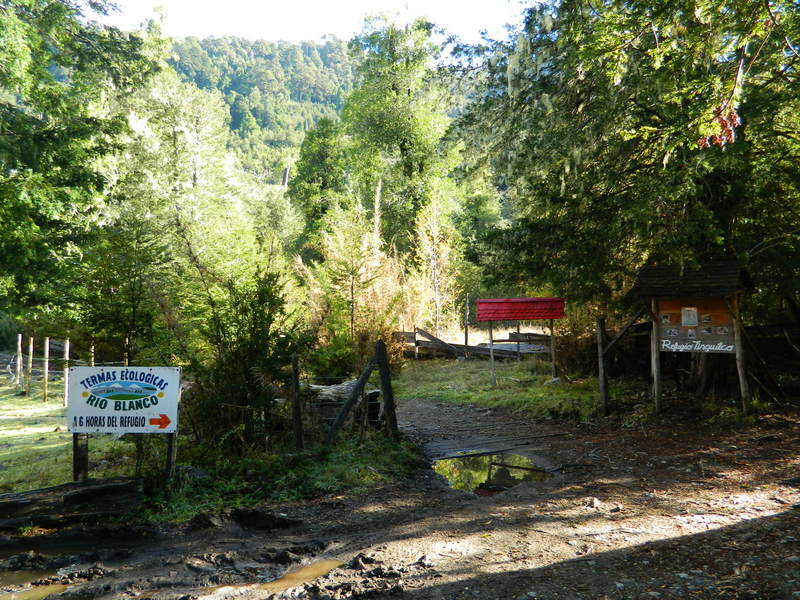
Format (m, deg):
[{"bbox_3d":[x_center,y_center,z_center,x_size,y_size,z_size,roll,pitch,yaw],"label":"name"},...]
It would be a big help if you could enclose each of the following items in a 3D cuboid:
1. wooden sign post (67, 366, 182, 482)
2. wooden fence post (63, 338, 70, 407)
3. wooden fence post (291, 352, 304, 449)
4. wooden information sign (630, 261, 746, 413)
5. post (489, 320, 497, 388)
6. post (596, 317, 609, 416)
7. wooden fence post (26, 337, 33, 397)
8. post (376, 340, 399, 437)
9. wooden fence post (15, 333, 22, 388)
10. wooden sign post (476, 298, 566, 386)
[{"bbox_3d":[-2.968,1.343,6.237,1.220,1.233,0.140,-1,-3,2],"label":"wooden sign post"},{"bbox_3d":[-6.837,1.489,11.842,0.090,1.396,0.090,0,-3,0],"label":"wooden fence post"},{"bbox_3d":[-1.480,1.469,8.342,0.115,1.391,0.115,-4,-3,0],"label":"wooden fence post"},{"bbox_3d":[4.760,0.606,9.600,1.650,2.450,0.950,-1,-3,21],"label":"wooden information sign"},{"bbox_3d":[2.399,1.391,15.051,0.130,1.715,0.130,-3,-3,0],"label":"post"},{"bbox_3d":[3.879,1.277,11.056,0.150,1.885,0.150,-1,-3,0],"label":"post"},{"bbox_3d":[-8.473,1.528,13.241,0.090,1.357,0.090,0,-3,0],"label":"wooden fence post"},{"bbox_3d":[-0.200,1.401,9.046,0.170,1.545,0.170,-8,-3,0],"label":"post"},{"bbox_3d":[-9.396,1.495,14.241,0.090,1.362,0.090,0,-3,0],"label":"wooden fence post"},{"bbox_3d":[3.287,1.093,15.569,2.400,2.299,0.750,0,-4,-12],"label":"wooden sign post"}]

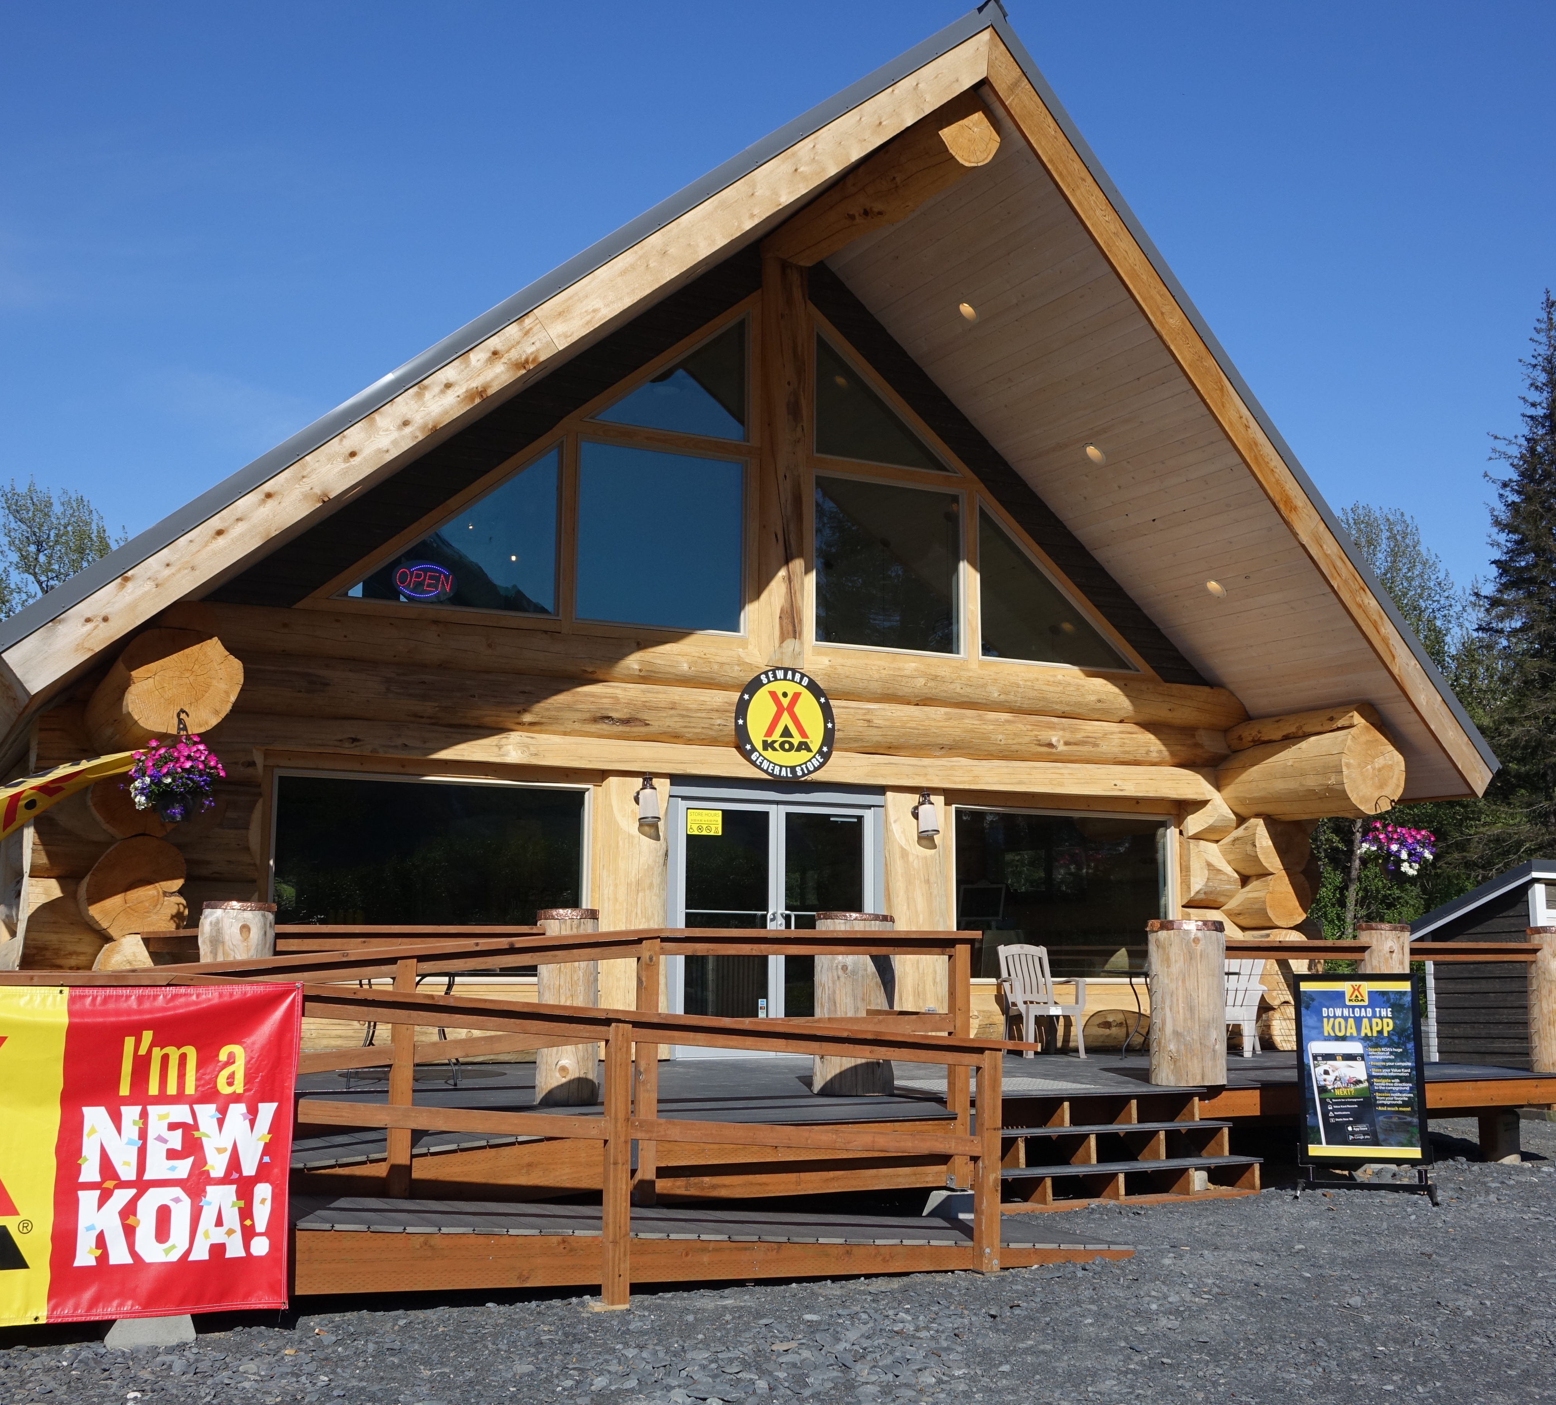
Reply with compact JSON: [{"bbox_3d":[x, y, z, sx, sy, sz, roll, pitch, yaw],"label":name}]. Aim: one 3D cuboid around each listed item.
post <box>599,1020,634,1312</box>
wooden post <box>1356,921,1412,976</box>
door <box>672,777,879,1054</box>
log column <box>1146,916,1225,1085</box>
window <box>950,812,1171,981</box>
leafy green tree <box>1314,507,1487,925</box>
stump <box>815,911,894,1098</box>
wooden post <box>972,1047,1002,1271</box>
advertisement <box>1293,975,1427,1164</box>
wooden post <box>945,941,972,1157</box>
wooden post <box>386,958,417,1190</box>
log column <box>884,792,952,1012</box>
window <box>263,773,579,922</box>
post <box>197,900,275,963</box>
[{"bbox_3d":[-0.682,1.939,7.639,0.092,1.167,0.092,4,-9,-26],"label":"post"},{"bbox_3d":[4.436,2.164,13.214,0.370,1.097,0.370,4,-9,-26],"label":"wooden post"},{"bbox_3d":[-0.003,1.841,15.324,2.030,2.280,0.130,4,-9,-26],"label":"door"},{"bbox_3d":[2.824,2.065,12.518,0.510,1.102,0.510,0,-8,0],"label":"log column"},{"bbox_3d":[2.637,1.777,16.653,2.380,1.540,0.090,4,-9,-26],"label":"window"},{"bbox_3d":[10.840,1.358,32.452,4.200,9.466,4.200,4,-9,-26],"label":"leafy green tree"},{"bbox_3d":[0.480,1.889,11.430,0.485,1.112,0.485,0,-8,0],"label":"stump"},{"bbox_3d":[0.982,2.143,8.505,0.092,1.007,0.092,4,-9,-26],"label":"wooden post"},{"bbox_3d":[3.662,2.302,11.400,0.755,1.180,0.070,-2,-9,14],"label":"advertisement"},{"bbox_3d":[0.979,1.939,9.785,0.092,1.281,0.092,4,-9,-26],"label":"wooden post"},{"bbox_3d":[-1.775,1.784,8.454,0.092,1.165,0.092,4,-9,-26],"label":"wooden post"},{"bbox_3d":[1.230,1.954,16.144,0.560,2.319,0.540,0,-8,0],"label":"log column"},{"bbox_3d":[-2.688,1.372,14.046,2.480,1.540,0.090,4,-9,-26],"label":"window"},{"bbox_3d":[-2.900,1.627,9.704,0.390,1.103,0.390,4,-9,-26],"label":"post"}]

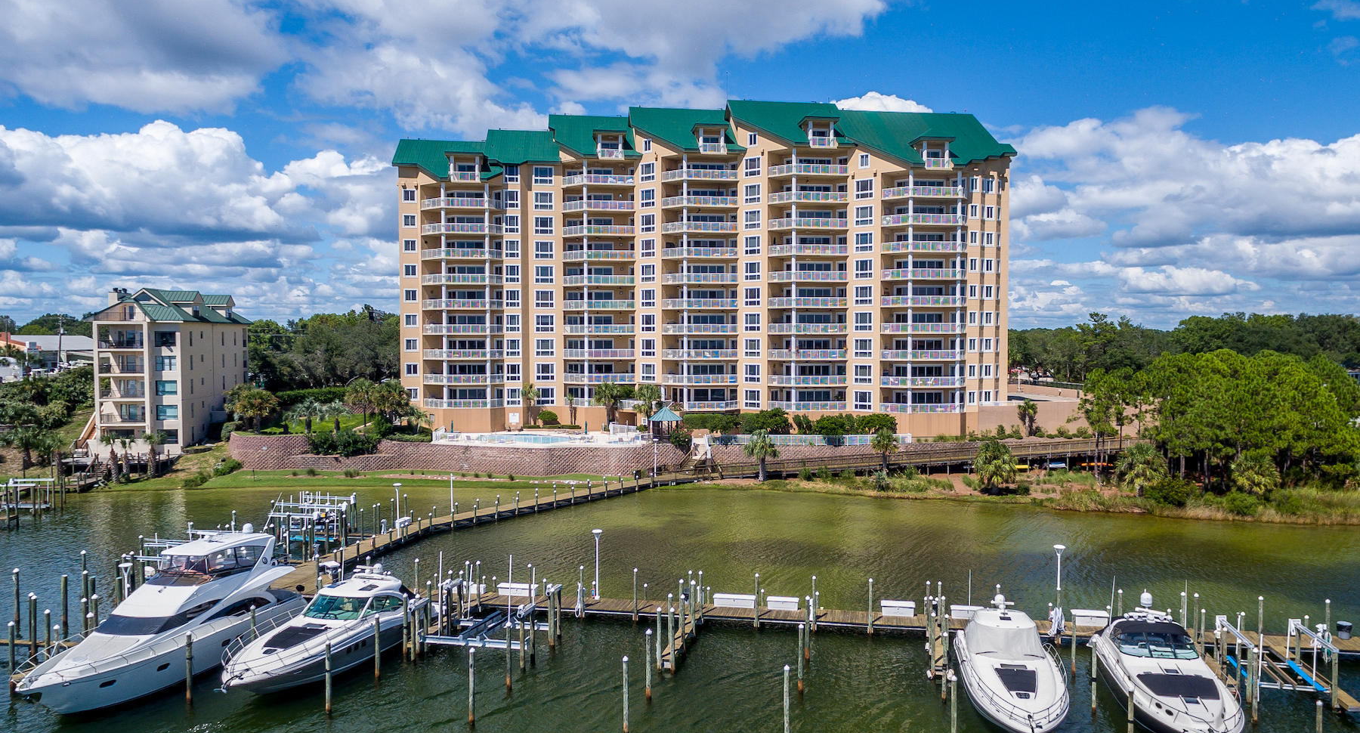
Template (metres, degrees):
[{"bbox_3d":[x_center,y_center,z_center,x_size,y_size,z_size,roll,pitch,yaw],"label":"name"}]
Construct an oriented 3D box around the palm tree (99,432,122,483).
[{"bbox_3d":[-57.286,9.035,76.000,2.250,5.240,2.250,0,2,0],"label":"palm tree"}]

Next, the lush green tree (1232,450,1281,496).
[{"bbox_3d":[50.686,9.543,66.500,4.082,4.401,4.082,0,2,0],"label":"lush green tree"}]

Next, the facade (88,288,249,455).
[{"bbox_3d":[-63.200,0.126,95.164,9.500,19.200,18.000,0,2,-6],"label":"facade"}]

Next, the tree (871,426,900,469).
[{"bbox_3d":[20.627,8.340,76.000,2.900,4.490,2.900,0,2,0],"label":"tree"}]

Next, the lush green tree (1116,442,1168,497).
[{"bbox_3d":[40.633,8.981,66.500,4.500,4.860,4.400,0,2,0],"label":"lush green tree"}]

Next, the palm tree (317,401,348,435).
[{"bbox_3d":[-39.087,5.740,85.000,3.362,3.750,3.362,0,2,0],"label":"palm tree"}]

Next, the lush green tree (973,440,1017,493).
[{"bbox_3d":[29.938,9.546,71.800,4.114,5.049,4.114,0,2,0],"label":"lush green tree"}]

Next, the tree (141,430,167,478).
[{"bbox_3d":[-54.853,9.146,78.800,2.687,4.889,2.687,0,2,0],"label":"tree"}]

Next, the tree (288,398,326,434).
[{"bbox_3d":[-41.769,5.587,84.500,4.149,3.961,4.149,0,2,0],"label":"tree"}]

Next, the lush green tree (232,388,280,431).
[{"bbox_3d":[-47.914,5.022,85.500,5.132,4.892,5.132,0,2,0],"label":"lush green tree"}]

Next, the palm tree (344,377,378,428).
[{"bbox_3d":[-37.064,4.271,88.000,3.800,5.820,3.800,0,2,0],"label":"palm tree"}]

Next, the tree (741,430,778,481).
[{"bbox_3d":[8.069,8.922,75.500,3.700,5.310,3.600,0,2,0],"label":"tree"}]

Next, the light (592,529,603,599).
[{"bbox_3d":[-4.447,10.676,40.800,0.550,3.790,0.550,0,2,0],"label":"light"}]

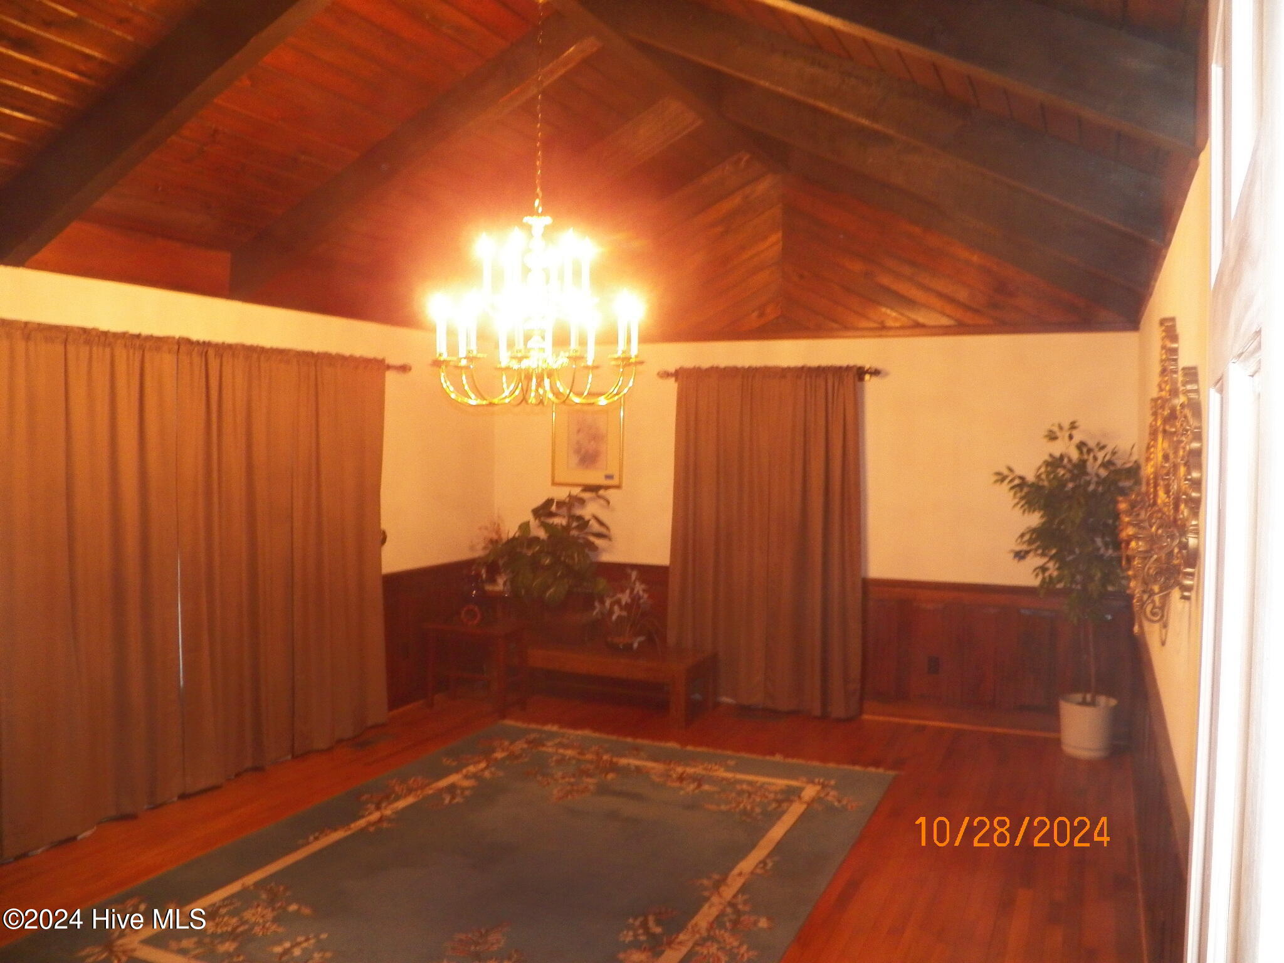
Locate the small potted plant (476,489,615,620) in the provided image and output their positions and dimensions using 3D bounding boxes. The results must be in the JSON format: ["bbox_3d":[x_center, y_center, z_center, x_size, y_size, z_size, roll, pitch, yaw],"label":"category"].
[{"bbox_3d":[-0.655,0.461,6.856,0.788,0.841,0.600,1,2,24],"label":"small potted plant"}]

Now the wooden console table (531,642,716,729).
[{"bbox_3d":[-0.196,1.269,6.693,1.265,0.363,0.530,1,2,24],"label":"wooden console table"}]

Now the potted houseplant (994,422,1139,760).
[{"bbox_3d":[2.330,0.592,5.733,0.708,1.835,0.660,1,2,24],"label":"potted houseplant"}]

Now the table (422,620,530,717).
[{"bbox_3d":[-1.057,1.170,6.648,0.620,0.545,0.340,1,2,24],"label":"table"}]

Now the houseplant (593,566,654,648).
[{"bbox_3d":[-0.120,0.828,6.808,0.352,0.513,0.320,1,2,0],"label":"houseplant"}]

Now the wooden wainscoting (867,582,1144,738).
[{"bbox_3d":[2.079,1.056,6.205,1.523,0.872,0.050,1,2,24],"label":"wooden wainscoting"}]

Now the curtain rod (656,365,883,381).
[{"bbox_3d":[0.786,-0.691,6.650,1.504,0.070,0.080,1,2,24],"label":"curtain rod"}]

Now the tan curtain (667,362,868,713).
[{"bbox_3d":[0.773,0.360,6.685,1.324,2.192,0.120,1,2,24],"label":"tan curtain"}]

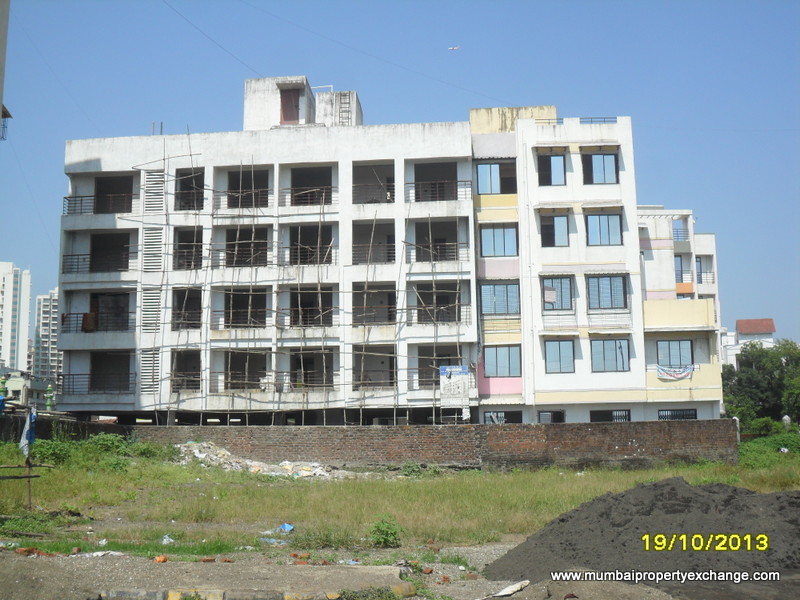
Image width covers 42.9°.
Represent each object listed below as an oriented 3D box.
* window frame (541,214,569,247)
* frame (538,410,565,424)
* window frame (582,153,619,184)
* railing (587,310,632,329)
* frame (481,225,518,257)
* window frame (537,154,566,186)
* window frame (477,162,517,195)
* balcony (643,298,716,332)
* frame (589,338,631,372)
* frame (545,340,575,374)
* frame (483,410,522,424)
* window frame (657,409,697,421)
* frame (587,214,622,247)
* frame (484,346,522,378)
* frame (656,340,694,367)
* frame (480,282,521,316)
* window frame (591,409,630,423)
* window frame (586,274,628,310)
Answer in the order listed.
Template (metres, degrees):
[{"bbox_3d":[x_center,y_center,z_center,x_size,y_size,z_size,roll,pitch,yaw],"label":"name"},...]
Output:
[{"bbox_3d":[7.298,-3.215,47.803,1.281,1.494,0.150,-1,-8,4],"label":"window frame"},{"bbox_3d":[7.047,5.740,47.038,1.246,1.200,0.120,-1,-9,3],"label":"frame"},{"bbox_3d":[9.516,-6.170,48.038,1.646,1.465,0.150,-1,-8,4],"label":"window frame"},{"bbox_3d":[9.653,0.955,46.801,2.066,0.764,0.350,-1,-8,4],"label":"railing"},{"bbox_3d":[4.802,-2.860,48.884,1.808,1.614,0.150,-1,-8,4],"label":"frame"},{"bbox_3d":[7.212,-6.112,48.130,1.268,1.521,0.120,-1,-9,3],"label":"window frame"},{"bbox_3d":[4.742,-5.867,49.308,1.882,1.542,0.150,-1,-8,4],"label":"window frame"},{"bbox_3d":[12.899,0.800,47.273,3.270,1.550,1.200,-1,-8,4],"label":"balcony"},{"bbox_3d":[9.639,2.560,46.595,1.753,1.496,0.120,-1,-9,3],"label":"frame"},{"bbox_3d":[7.403,2.633,46.979,1.304,1.527,0.150,-1,-8,4],"label":"frame"},{"bbox_3d":[4.814,5.772,47.158,1.751,1.200,0.120,-1,-9,3],"label":"frame"},{"bbox_3d":[12.809,5.611,46.737,1.748,1.200,0.120,-1,-9,3],"label":"window frame"},{"bbox_3d":[9.564,-3.246,47.536,1.670,1.502,0.120,-1,-9,3],"label":"frame"},{"bbox_3d":[4.893,2.896,48.074,1.759,1.538,0.150,-1,-8,4],"label":"frame"},{"bbox_3d":[12.964,2.628,47.823,1.686,1.450,0.150,-1,-8,4],"label":"frame"},{"bbox_3d":[4.806,0.000,48.484,1.869,1.492,0.150,-1,-8,4],"label":"frame"},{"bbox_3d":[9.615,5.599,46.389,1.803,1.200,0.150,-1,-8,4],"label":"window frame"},{"bbox_3d":[9.608,-0.327,47.062,1.747,1.524,0.120,-1,-9,3],"label":"window frame"}]

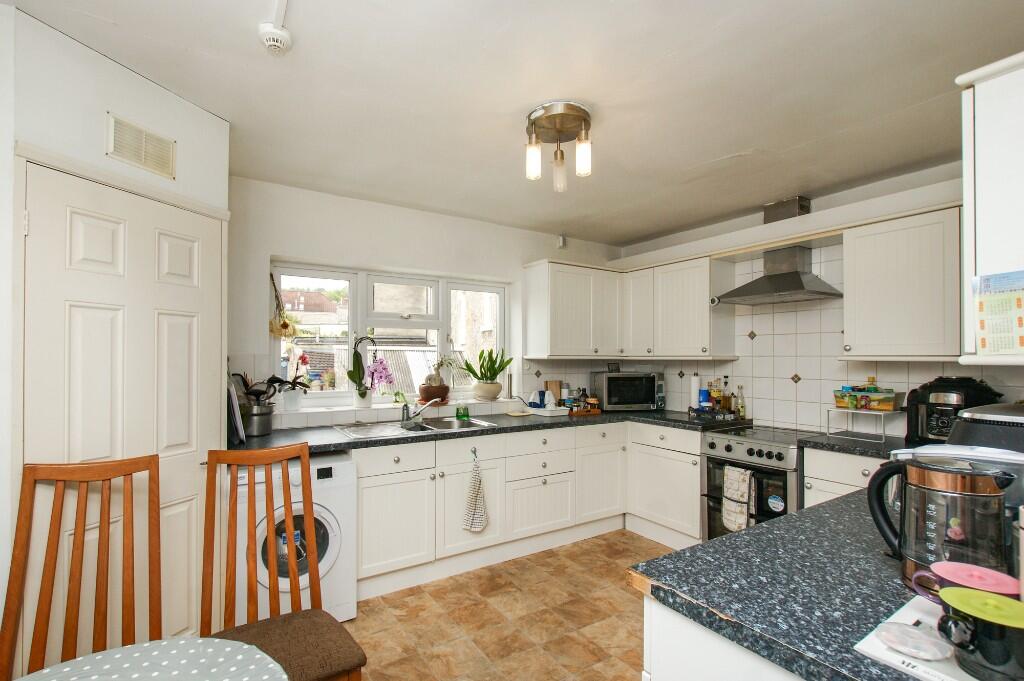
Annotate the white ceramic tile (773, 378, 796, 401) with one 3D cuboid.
[{"bbox_3d":[1.881,0.338,2.942,0.010,0.150,0.150,1,-1,-30],"label":"white ceramic tile"}]

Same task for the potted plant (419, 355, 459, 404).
[{"bbox_3d":[-0.555,0.289,3.200,0.260,0.350,0.240,1,-1,-30],"label":"potted plant"}]

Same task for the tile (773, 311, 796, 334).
[{"bbox_3d":[1.881,-0.119,2.942,0.010,0.150,0.150,1,-1,-30],"label":"tile"}]

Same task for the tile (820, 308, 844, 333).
[{"bbox_3d":[2.033,-0.123,2.679,0.010,0.150,0.150,1,-1,-30],"label":"tile"}]

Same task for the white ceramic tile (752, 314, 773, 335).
[{"bbox_3d":[1.821,-0.116,3.090,0.010,0.150,0.150,1,-2,-31],"label":"white ceramic tile"}]

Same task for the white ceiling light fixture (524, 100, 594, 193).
[{"bbox_3d":[0.212,-0.859,1.940,0.285,0.285,0.285,0,-1,0],"label":"white ceiling light fixture"}]

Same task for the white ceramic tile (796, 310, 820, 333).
[{"bbox_3d":[2.004,-0.124,2.880,0.010,0.150,0.150,1,-2,-31],"label":"white ceramic tile"}]

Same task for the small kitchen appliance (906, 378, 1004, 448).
[{"bbox_3d":[2.134,0.370,2.060,0.310,0.360,0.310,1,-2,-31],"label":"small kitchen appliance"}]

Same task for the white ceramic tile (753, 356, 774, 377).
[{"bbox_3d":[1.808,0.190,3.065,0.010,0.150,0.148,1,-2,-35],"label":"white ceramic tile"}]

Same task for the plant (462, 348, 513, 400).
[{"bbox_3d":[-0.205,0.285,3.560,0.370,0.420,0.330,1,-2,-32],"label":"plant"}]

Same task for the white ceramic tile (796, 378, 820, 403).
[{"bbox_3d":[2.004,0.339,2.880,0.010,0.150,0.150,1,-2,-31],"label":"white ceramic tile"}]

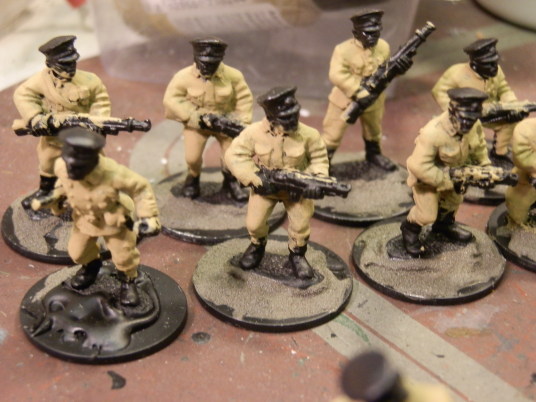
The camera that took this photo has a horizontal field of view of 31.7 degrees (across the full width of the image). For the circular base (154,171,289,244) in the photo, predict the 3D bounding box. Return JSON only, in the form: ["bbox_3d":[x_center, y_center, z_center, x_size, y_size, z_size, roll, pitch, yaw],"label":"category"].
[{"bbox_3d":[-0.009,0.000,0.171,0.025,0.002,0.025,1,30,0],"label":"circular base"}]

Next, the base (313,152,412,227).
[{"bbox_3d":[0.016,-0.003,0.177,0.025,0.002,0.025,2,30,0],"label":"base"}]

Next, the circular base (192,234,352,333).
[{"bbox_3d":[0.001,0.012,0.151,0.025,0.002,0.025,1,30,-1],"label":"circular base"}]

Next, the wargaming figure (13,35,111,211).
[{"bbox_3d":[-0.036,-0.014,0.163,0.018,0.030,0.013,-8,31,-15],"label":"wargaming figure"}]

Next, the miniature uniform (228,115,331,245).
[{"bbox_3d":[0.001,-0.001,0.144,0.017,0.023,0.013,-4,31,-10],"label":"miniature uniform"}]

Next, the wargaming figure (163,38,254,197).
[{"bbox_3d":[-0.011,-0.014,0.165,0.017,0.030,0.012,-2,30,-5],"label":"wargaming figure"}]

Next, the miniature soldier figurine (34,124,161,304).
[{"bbox_3d":[-0.025,0.002,0.138,0.019,0.028,0.014,3,30,3],"label":"miniature soldier figurine"}]

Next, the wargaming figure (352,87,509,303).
[{"bbox_3d":[0.027,-0.003,0.150,0.025,0.031,0.025,-22,38,-35],"label":"wargaming figure"}]

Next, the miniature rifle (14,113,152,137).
[{"bbox_3d":[-0.032,-0.013,0.161,0.024,0.004,0.003,3,30,7],"label":"miniature rifle"}]

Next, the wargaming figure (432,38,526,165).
[{"bbox_3d":[0.039,-0.018,0.175,0.018,0.028,0.015,-14,34,-26],"label":"wargaming figure"}]

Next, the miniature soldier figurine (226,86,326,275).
[{"bbox_3d":[0.002,-0.002,0.143,0.017,0.031,0.013,-4,31,-10],"label":"miniature soldier figurine"}]

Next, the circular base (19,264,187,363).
[{"bbox_3d":[-0.025,0.015,0.143,0.025,0.003,0.025,2,30,0],"label":"circular base"}]

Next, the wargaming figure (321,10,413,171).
[{"bbox_3d":[0.019,-0.021,0.175,0.018,0.030,0.014,-11,33,-21],"label":"wargaming figure"}]

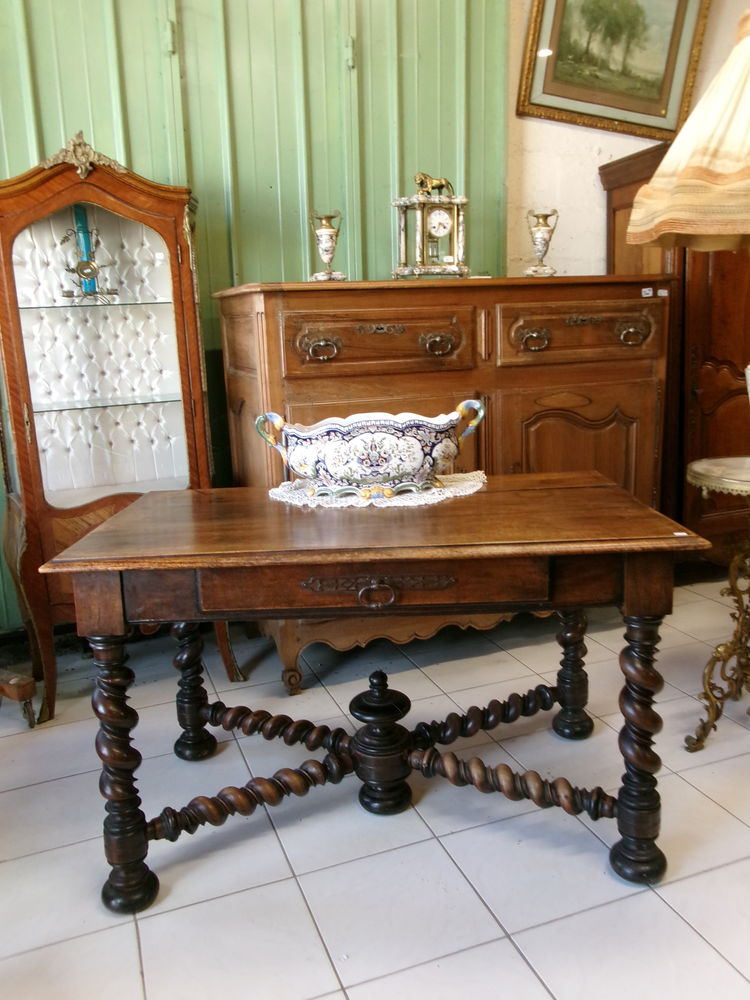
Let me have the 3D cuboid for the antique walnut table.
[{"bbox_3d":[0.013,0.381,1.899,1.208,0.744,0.742,-2,12,0],"label":"antique walnut table"}]

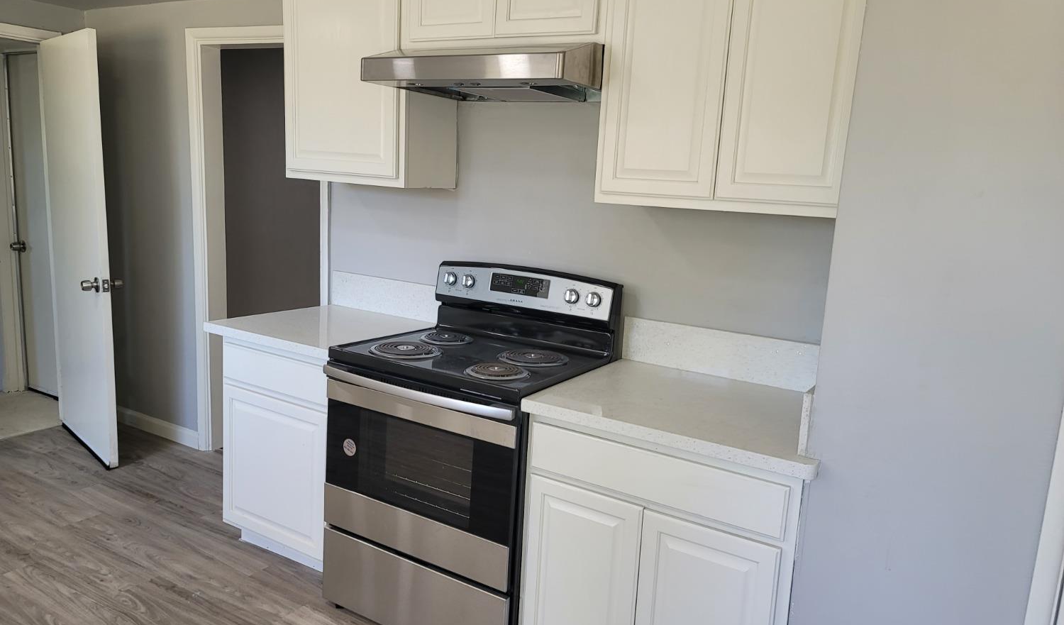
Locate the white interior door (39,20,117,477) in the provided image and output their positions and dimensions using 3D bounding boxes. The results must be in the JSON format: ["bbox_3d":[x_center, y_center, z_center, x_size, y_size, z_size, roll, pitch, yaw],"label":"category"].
[{"bbox_3d":[-2.269,-0.312,3.839,0.806,2.035,0.036,13,14,44],"label":"white interior door"}]

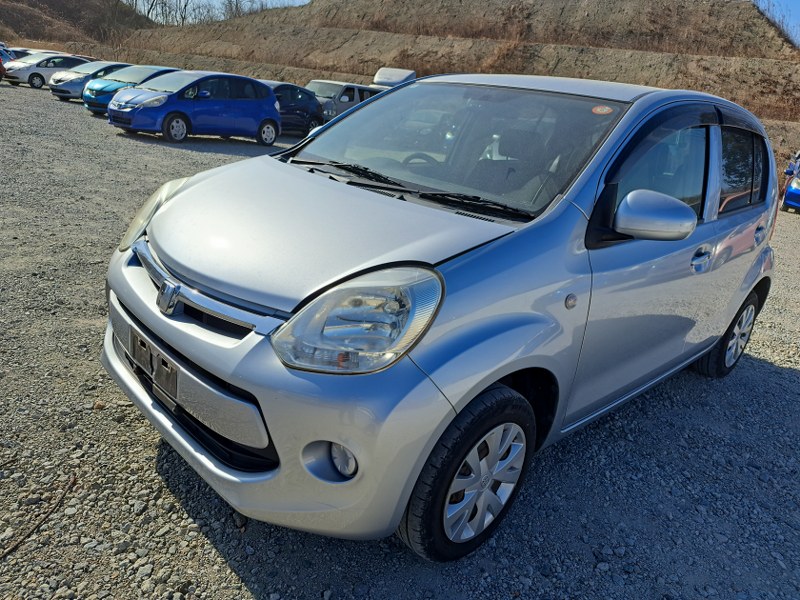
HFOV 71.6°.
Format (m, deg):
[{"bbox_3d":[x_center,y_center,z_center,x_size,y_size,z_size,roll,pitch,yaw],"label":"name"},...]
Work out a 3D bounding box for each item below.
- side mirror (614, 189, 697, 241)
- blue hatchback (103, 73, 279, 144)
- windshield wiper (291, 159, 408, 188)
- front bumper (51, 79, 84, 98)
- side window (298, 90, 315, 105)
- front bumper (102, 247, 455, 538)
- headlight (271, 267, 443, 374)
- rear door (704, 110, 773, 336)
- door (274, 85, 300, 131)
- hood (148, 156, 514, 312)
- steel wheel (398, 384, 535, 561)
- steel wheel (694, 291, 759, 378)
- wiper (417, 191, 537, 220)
[{"bbox_3d":[0.756,-0.245,1.640,0.140,0.145,0.215,-11,25,-42],"label":"side mirror"},{"bbox_3d":[-4.482,-4.350,12.479,1.695,1.525,3.900,18,21,29],"label":"blue hatchback"},{"bbox_3d":[-0.217,-0.525,2.261,0.680,0.070,0.120,23,24,39],"label":"windshield wiper"},{"bbox_3d":[-11.377,-7.142,18.779,1.660,0.520,0.500,15,20,28],"label":"front bumper"},{"bbox_3d":[-2.950,-6.389,17.500,0.100,0.360,0.850,16,21,28],"label":"side window"},{"bbox_3d":[-0.596,0.182,1.847,0.480,0.600,1.630,-11,25,-42],"label":"front bumper"},{"bbox_3d":[-0.099,0.039,1.347,0.350,0.280,0.280,-10,25,-43],"label":"headlight"},{"bbox_3d":[1.629,-0.330,2.776,0.880,1.120,0.230,-11,25,-42],"label":"rear door"},{"bbox_3d":[-3.367,-5.761,16.600,0.200,1.200,1.100,16,21,28],"label":"door"},{"bbox_3d":[-0.403,-0.251,1.847,0.730,0.320,1.380,-11,25,-42],"label":"hood"},{"bbox_3d":[0.215,0.524,1.745,0.575,0.575,0.180,-11,25,-42],"label":"steel wheel"},{"bbox_3d":[1.957,0.190,3.335,0.580,0.580,0.180,-10,25,-43],"label":"steel wheel"},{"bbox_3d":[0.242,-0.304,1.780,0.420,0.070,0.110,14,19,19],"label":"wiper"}]

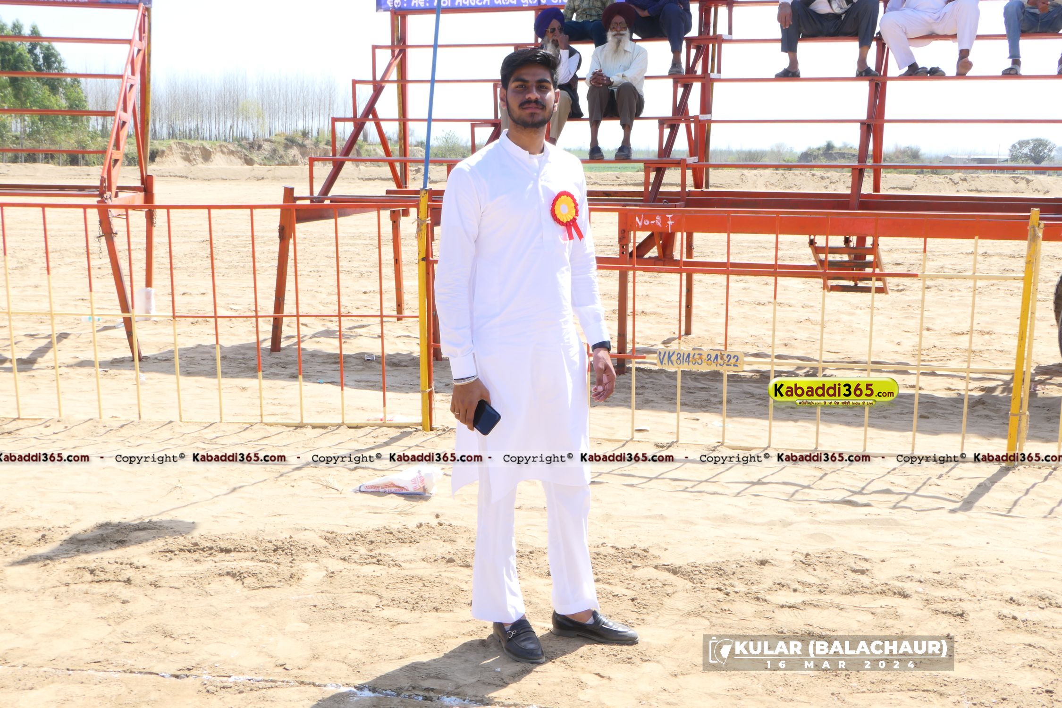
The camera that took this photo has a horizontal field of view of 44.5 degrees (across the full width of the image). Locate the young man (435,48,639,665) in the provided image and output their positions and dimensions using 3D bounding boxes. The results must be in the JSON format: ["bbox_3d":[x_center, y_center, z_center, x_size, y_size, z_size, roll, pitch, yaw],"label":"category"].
[{"bbox_3d":[-0.004,0.025,3.801,0.570,1.805,0.390,-4,10,-26],"label":"young man"}]

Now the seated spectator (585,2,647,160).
[{"bbox_3d":[0.611,-1.945,9.270,0.490,1.100,0.700,3,9,18],"label":"seated spectator"}]

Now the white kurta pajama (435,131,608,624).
[{"bbox_3d":[-0.028,0.083,3.851,0.530,1.469,0.330,-4,10,-26],"label":"white kurta pajama"}]

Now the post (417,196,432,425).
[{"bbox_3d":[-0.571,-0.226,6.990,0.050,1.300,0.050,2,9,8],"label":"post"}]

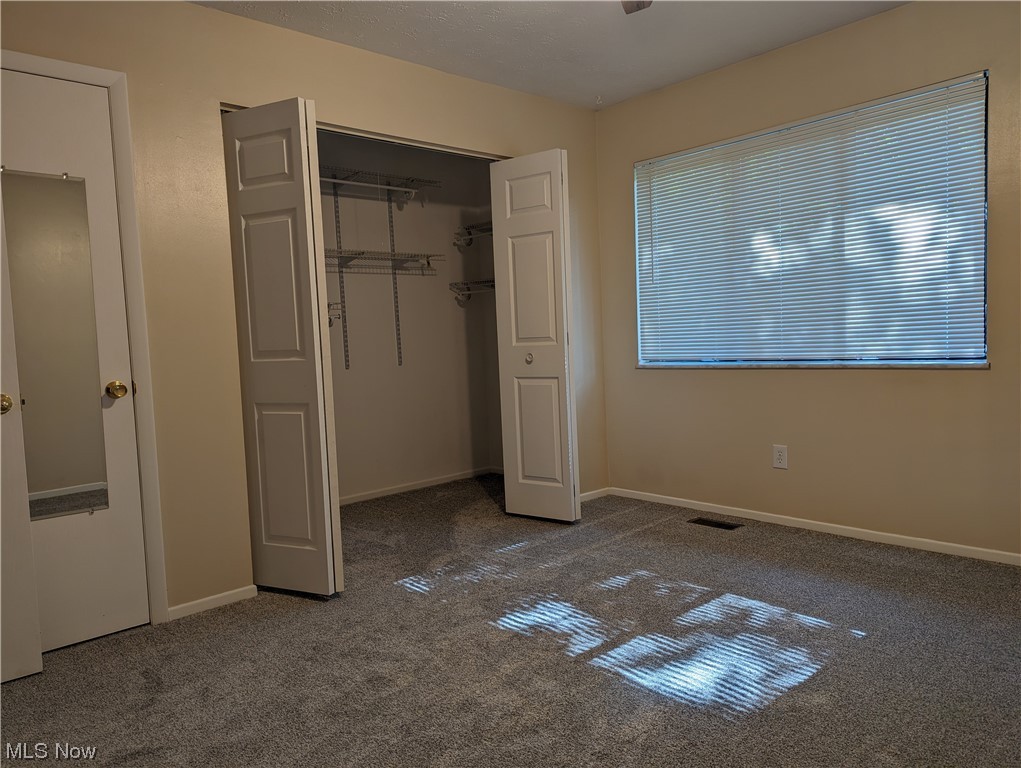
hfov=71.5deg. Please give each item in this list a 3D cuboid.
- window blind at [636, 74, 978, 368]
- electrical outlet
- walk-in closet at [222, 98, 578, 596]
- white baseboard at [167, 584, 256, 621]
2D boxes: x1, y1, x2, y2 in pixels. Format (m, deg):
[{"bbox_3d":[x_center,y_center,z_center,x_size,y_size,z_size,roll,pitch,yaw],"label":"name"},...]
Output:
[{"bbox_3d":[1.408,-0.719,3.691,0.060,1.211,1.843,-6,5,-42],"label":"window blind"},{"bbox_3d":[1.429,0.388,3.757,0.010,0.121,0.076,-6,5,-42],"label":"electrical outlet"},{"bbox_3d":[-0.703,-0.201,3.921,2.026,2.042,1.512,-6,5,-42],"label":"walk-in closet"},{"bbox_3d":[-1.202,0.889,2.880,0.355,0.049,0.014,-6,5,-42],"label":"white baseboard"}]

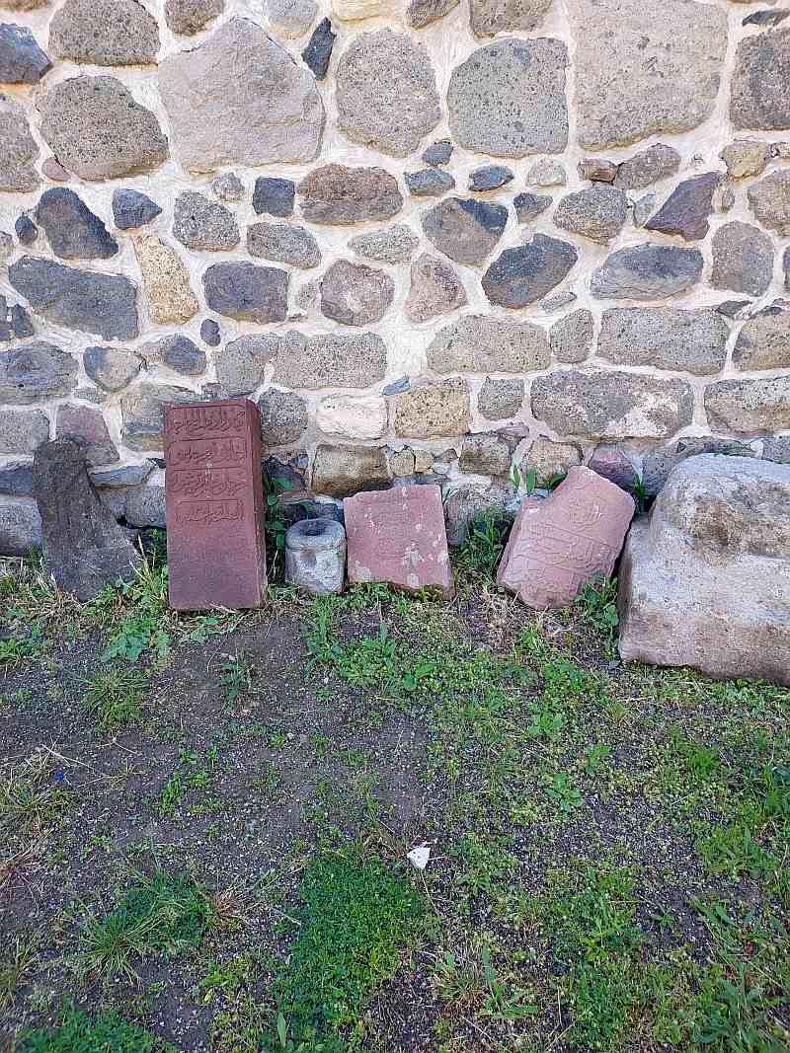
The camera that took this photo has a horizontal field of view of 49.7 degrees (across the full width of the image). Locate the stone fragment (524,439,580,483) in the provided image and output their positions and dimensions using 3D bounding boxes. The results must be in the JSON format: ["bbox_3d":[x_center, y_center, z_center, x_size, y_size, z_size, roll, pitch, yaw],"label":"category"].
[{"bbox_3d":[0.619,-0.255,3.373,0.207,0.181,0.130,2,22,6],"label":"stone fragment"}]

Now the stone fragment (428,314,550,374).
[{"bbox_3d":[0.359,-0.723,3.321,0.455,0.213,0.171,-1,21,2],"label":"stone fragment"}]

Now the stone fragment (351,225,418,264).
[{"bbox_3d":[-0.040,-0.985,2.971,0.226,0.120,0.072,0,21,3],"label":"stone fragment"}]

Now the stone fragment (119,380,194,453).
[{"bbox_3d":[-0.938,-0.460,3.460,0.298,0.277,0.158,-1,21,2],"label":"stone fragment"}]

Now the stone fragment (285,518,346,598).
[{"bbox_3d":[-0.334,0.124,3.580,0.255,0.250,0.255,0,20,2],"label":"stone fragment"}]

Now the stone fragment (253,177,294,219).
[{"bbox_3d":[-0.464,-1.284,3.326,0.157,0.143,0.130,0,20,2],"label":"stone fragment"}]

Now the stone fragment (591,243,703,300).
[{"bbox_3d":[1.036,-1.062,3.540,0.445,0.217,0.156,0,20,4],"label":"stone fragment"}]

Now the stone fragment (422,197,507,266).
[{"bbox_3d":[0.253,-1.096,3.169,0.299,0.229,0.144,-1,21,2],"label":"stone fragment"}]

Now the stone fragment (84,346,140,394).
[{"bbox_3d":[-1.249,-0.707,3.803,0.250,0.200,0.112,0,20,4],"label":"stone fragment"}]

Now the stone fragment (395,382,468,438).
[{"bbox_3d":[0.161,-0.533,3.787,0.320,0.255,0.143,0,20,4],"label":"stone fragment"}]

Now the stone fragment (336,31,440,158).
[{"bbox_3d":[-0.020,-1.532,3.036,0.353,0.390,0.204,-1,21,2],"label":"stone fragment"}]

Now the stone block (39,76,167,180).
[{"bbox_3d":[-1.174,-1.634,3.517,0.521,0.368,0.219,0,20,4],"label":"stone block"}]

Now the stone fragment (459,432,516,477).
[{"bbox_3d":[0.395,-0.331,3.669,0.233,0.182,0.170,0,20,2],"label":"stone fragment"}]

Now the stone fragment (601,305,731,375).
[{"bbox_3d":[1.130,-0.805,3.648,0.537,0.278,0.193,0,20,4],"label":"stone fragment"}]

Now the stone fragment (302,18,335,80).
[{"bbox_3d":[-0.255,-1.617,2.895,0.099,0.169,0.090,2,22,6],"label":"stone fragment"}]

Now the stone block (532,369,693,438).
[{"bbox_3d":[0.808,-0.454,3.161,0.569,0.249,0.150,0,21,3],"label":"stone block"}]

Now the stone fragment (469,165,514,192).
[{"bbox_3d":[0.325,-1.175,2.873,0.147,0.083,0.050,0,21,3],"label":"stone fragment"}]

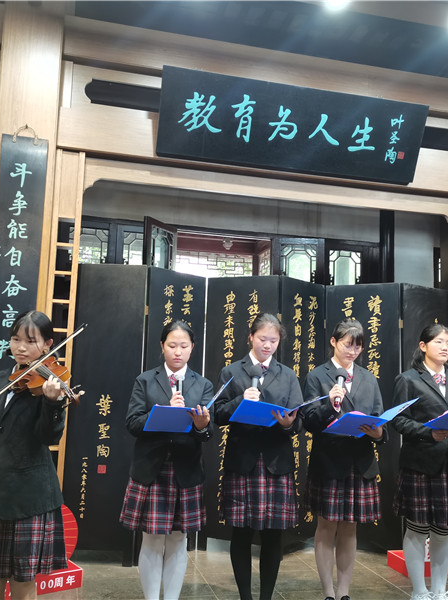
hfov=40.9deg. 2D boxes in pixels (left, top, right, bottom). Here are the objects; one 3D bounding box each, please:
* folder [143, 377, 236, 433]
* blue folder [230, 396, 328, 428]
[{"bbox_3d":[-0.151,0.550,2.923,0.425,0.115,0.310,-17,-26,-27],"label":"folder"},{"bbox_3d":[0.285,0.604,3.163,0.440,0.085,0.310,-1,-29,-16],"label":"blue folder"}]

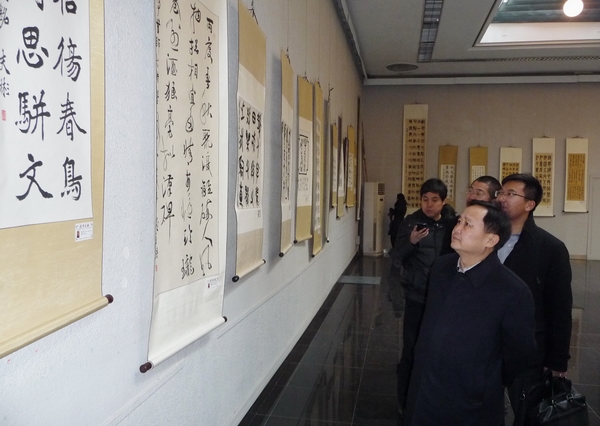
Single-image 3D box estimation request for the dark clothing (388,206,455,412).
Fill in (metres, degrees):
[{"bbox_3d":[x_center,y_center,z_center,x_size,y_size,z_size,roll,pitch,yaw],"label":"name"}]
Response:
[{"bbox_3d":[0.916,0.672,3.680,0.550,1.400,0.380,2,3,30],"label":"dark clothing"}]

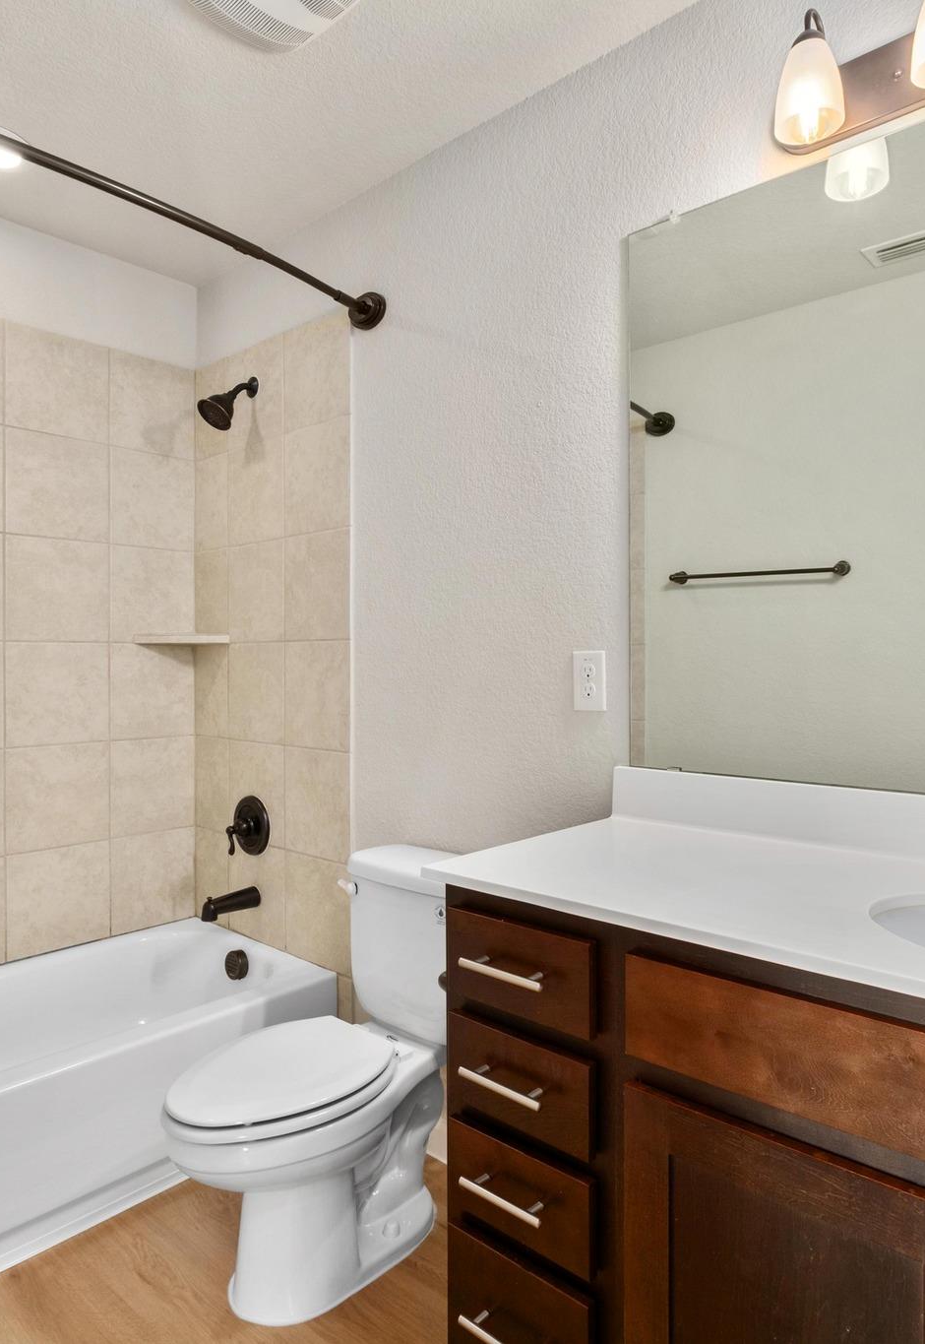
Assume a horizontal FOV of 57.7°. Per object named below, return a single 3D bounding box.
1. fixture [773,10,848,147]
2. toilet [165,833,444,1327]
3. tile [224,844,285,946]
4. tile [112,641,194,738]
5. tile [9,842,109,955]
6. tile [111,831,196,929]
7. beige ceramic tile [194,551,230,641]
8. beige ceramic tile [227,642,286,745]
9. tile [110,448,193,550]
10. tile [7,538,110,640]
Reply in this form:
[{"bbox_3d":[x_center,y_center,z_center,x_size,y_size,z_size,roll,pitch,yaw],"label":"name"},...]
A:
[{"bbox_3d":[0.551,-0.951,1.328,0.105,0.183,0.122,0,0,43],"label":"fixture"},{"bbox_3d":[-0.251,0.807,1.722,0.410,0.763,0.730,0,1,43],"label":"toilet"},{"bbox_3d":[-0.628,0.676,2.587,0.297,0.301,0.012,0,1,43],"label":"tile"},{"bbox_3d":[-1.008,0.063,2.748,0.010,0.306,0.290,0,1,43],"label":"tile"},{"bbox_3d":[-1.195,0.674,2.497,0.009,0.301,0.299,0,1,43],"label":"tile"},{"bbox_3d":[-0.994,0.672,2.715,0.009,0.301,0.288,0,1,43],"label":"tile"},{"bbox_3d":[-0.814,-0.241,2.744,0.203,0.302,0.009,0,1,43],"label":"beige ceramic tile"},{"bbox_3d":[-0.628,0.066,2.582,0.297,0.301,0.012,0,1,43],"label":"beige ceramic tile"},{"bbox_3d":[-1.008,-0.555,2.743,0.010,0.306,0.290,0,1,43],"label":"tile"},{"bbox_3d":[-1.212,-0.243,2.526,0.010,0.306,0.303,0,1,43],"label":"tile"}]

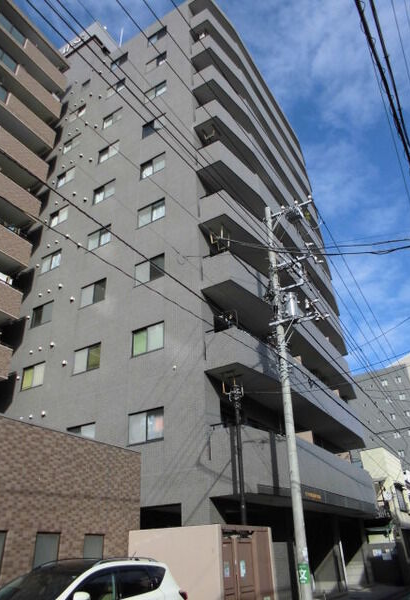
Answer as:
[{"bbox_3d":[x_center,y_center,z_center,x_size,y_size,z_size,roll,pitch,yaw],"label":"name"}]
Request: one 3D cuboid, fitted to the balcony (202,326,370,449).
[{"bbox_3d":[4.800,4.774,20.074,1.700,1.220,15.700,-19,-34,26],"label":"balcony"}]

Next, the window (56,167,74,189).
[{"bbox_3d":[-7.675,-6.740,24.797,1.258,0.924,0.150,-19,-34,26],"label":"window"}]

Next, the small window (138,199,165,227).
[{"bbox_3d":[-2.287,-3.740,19.265,1.361,0.944,0.150,-19,-34,26],"label":"small window"}]

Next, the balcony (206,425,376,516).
[{"bbox_3d":[3.838,6.294,15.374,1.550,1.680,11.600,-21,-37,26],"label":"balcony"}]

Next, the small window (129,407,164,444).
[{"bbox_3d":[-1.898,4.072,14.625,1.404,0.974,0.150,-19,-34,26],"label":"small window"}]

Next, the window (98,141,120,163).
[{"bbox_3d":[-4.726,-7.245,22.047,1.320,0.970,0.150,-21,-37,26],"label":"window"}]

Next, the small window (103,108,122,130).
[{"bbox_3d":[-4.847,-9.568,23.573,1.320,0.970,0.150,-21,-37,26],"label":"small window"}]

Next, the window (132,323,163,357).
[{"bbox_3d":[-1.869,1.307,14.693,1.320,0.970,0.150,-21,-37,26],"label":"window"}]

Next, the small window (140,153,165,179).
[{"bbox_3d":[-2.236,-5.714,19.220,1.320,0.970,0.150,-21,-37,26],"label":"small window"}]

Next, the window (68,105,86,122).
[{"bbox_3d":[-7.802,-11.412,27.578,1.245,0.914,0.150,-19,-34,26],"label":"window"}]

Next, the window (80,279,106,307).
[{"bbox_3d":[-4.352,-0.247,17.508,1.320,0.970,0.150,-21,-37,26],"label":"window"}]

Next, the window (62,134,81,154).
[{"bbox_3d":[-7.749,-9.026,26.160,1.245,0.914,0.150,-19,-34,26],"label":"window"}]

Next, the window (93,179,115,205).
[{"bbox_3d":[-4.595,-4.920,20.529,1.320,0.970,0.150,-21,-37,26],"label":"window"}]

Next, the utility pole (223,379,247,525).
[{"bbox_3d":[0.975,4.883,11.348,0.400,5.969,0.450,-19,-34,26],"label":"utility pole"}]

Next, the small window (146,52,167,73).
[{"bbox_3d":[-2.685,-13.150,24.955,1.333,0.924,0.150,-19,-34,26],"label":"small window"}]

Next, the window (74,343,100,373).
[{"bbox_3d":[-4.212,2.101,16.009,1.320,0.970,0.150,-21,-37,26],"label":"window"}]

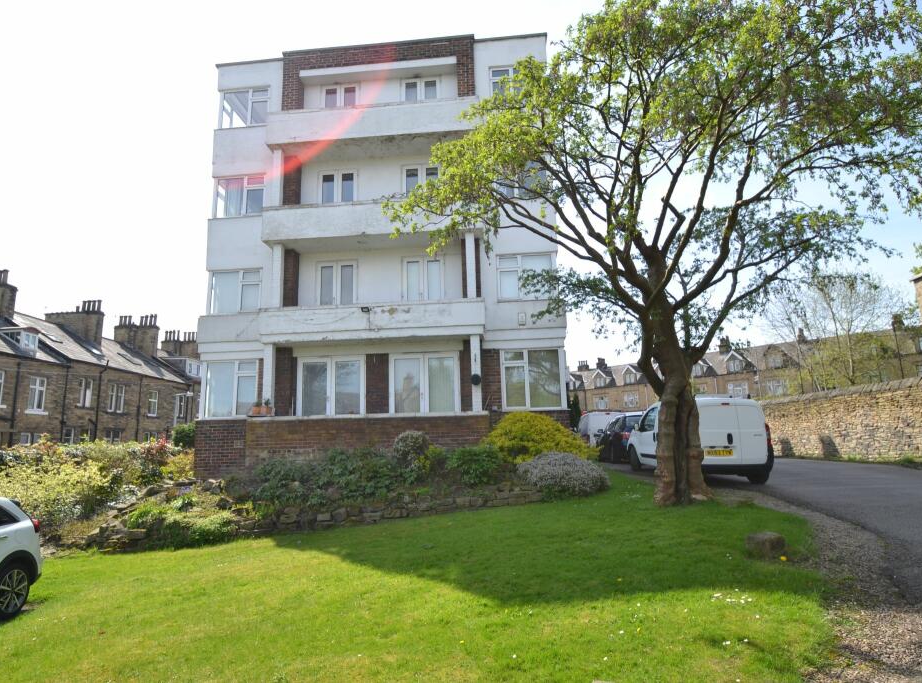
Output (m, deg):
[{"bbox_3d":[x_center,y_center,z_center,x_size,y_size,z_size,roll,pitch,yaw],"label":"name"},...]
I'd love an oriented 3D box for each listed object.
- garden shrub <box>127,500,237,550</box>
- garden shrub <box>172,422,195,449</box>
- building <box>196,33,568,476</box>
[{"bbox_3d":[-5.164,3.370,9.481,1.750,0.740,0.900,-1,-10,0],"label":"garden shrub"},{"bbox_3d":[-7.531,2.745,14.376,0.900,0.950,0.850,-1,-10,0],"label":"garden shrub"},{"bbox_3d":[-1.793,-1.883,17.727,9.400,11.600,9.200,-2,-10,5],"label":"building"}]

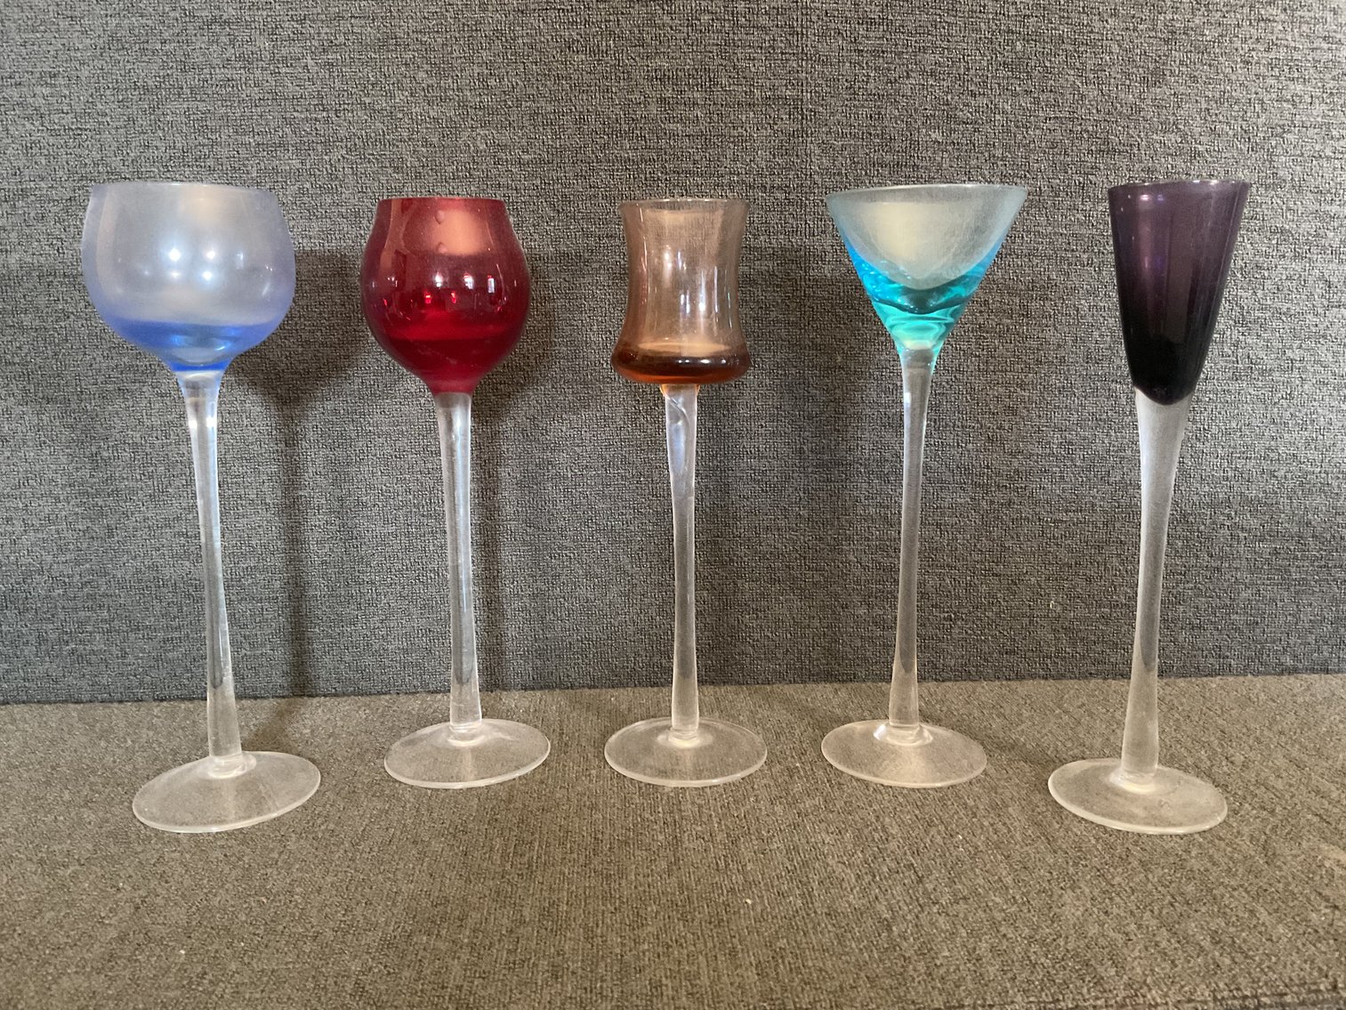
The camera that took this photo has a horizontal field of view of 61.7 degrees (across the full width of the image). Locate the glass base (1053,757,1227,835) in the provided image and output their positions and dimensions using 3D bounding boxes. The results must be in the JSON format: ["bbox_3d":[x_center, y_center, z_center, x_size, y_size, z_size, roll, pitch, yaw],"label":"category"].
[{"bbox_3d":[0.168,0.101,0.409,0.061,0.009,0.061,0,11,0],"label":"glass base"}]

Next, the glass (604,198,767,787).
[{"bbox_3d":[0.005,-0.005,0.419,0.062,0.206,0.062,0,11,0],"label":"glass"}]

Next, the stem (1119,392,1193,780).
[{"bbox_3d":[0.168,0.031,0.396,0.020,0.138,0.020,0,11,0],"label":"stem"}]

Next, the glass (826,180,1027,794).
[{"bbox_3d":[0.089,-0.007,0.418,0.071,0.211,0.071,0,11,0],"label":"glass"}]

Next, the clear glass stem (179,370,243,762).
[{"bbox_3d":[-0.160,0.024,0.392,0.017,0.140,0.017,0,11,0],"label":"clear glass stem"}]

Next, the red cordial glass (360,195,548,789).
[{"bbox_3d":[-0.080,-0.005,0.419,0.063,0.207,0.063,0,11,0],"label":"red cordial glass"}]

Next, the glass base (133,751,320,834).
[{"bbox_3d":[-0.160,0.099,0.406,0.062,0.009,0.062,0,11,0],"label":"glass base"}]

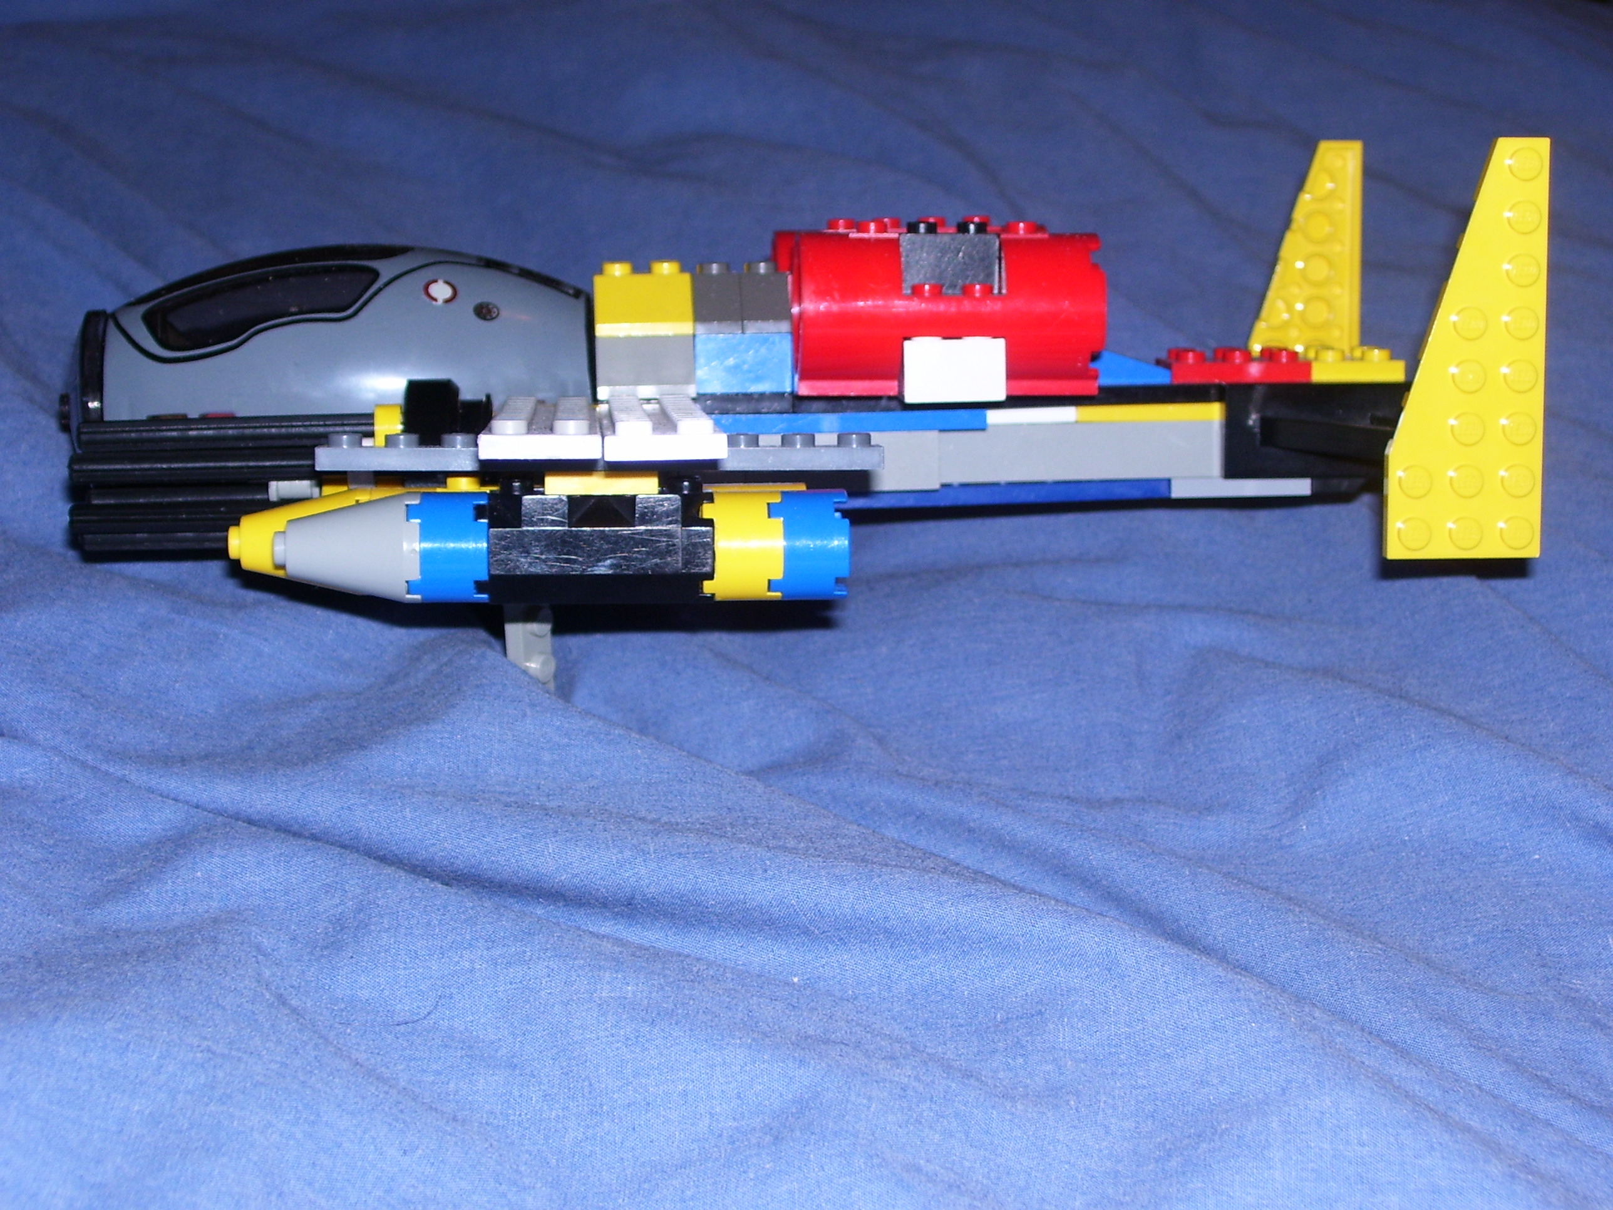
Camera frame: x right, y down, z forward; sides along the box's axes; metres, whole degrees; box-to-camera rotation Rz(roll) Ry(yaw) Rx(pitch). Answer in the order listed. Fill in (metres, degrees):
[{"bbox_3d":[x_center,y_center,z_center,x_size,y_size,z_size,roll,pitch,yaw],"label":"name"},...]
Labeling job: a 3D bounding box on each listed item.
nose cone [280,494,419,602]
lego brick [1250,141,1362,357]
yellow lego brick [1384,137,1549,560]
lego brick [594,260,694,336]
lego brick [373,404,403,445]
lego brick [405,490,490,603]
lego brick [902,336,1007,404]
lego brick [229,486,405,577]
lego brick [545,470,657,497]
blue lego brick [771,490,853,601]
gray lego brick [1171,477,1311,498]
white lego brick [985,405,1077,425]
[{"bbox_3d":[-0.066,-0.008,0.471,0.021,0.016,0.016,0,6,-5],"label":"nose cone"},{"bbox_3d":[0.093,-0.056,0.622,0.024,0.064,0.005,0,6,-5],"label":"lego brick"},{"bbox_3d":[0.101,-0.039,0.498,0.024,0.064,0.005,0,6,-4],"label":"yellow lego brick"},{"bbox_3d":[-0.027,-0.050,0.536,0.016,0.011,0.016,0,6,-5],"label":"lego brick"},{"bbox_3d":[-0.065,-0.027,0.506,0.004,0.008,0.008,0,6,-5],"label":"lego brick"},{"bbox_3d":[-0.051,-0.008,0.470,0.011,0.016,0.016,-1,8,-4],"label":"lego brick"},{"bbox_3d":[0.023,-0.038,0.517,0.016,0.010,0.009,-1,8,-4],"label":"lego brick"},{"bbox_3d":[-0.075,-0.009,0.485,0.021,0.016,0.016,-1,8,-4],"label":"lego brick"},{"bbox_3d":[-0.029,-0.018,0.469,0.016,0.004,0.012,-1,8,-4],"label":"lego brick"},{"bbox_3d":[0.000,-0.009,0.480,0.011,0.016,0.016,0,6,-5],"label":"blue lego brick"},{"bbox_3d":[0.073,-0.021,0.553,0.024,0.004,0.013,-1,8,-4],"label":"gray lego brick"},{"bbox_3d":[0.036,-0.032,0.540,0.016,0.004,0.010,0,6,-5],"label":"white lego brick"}]

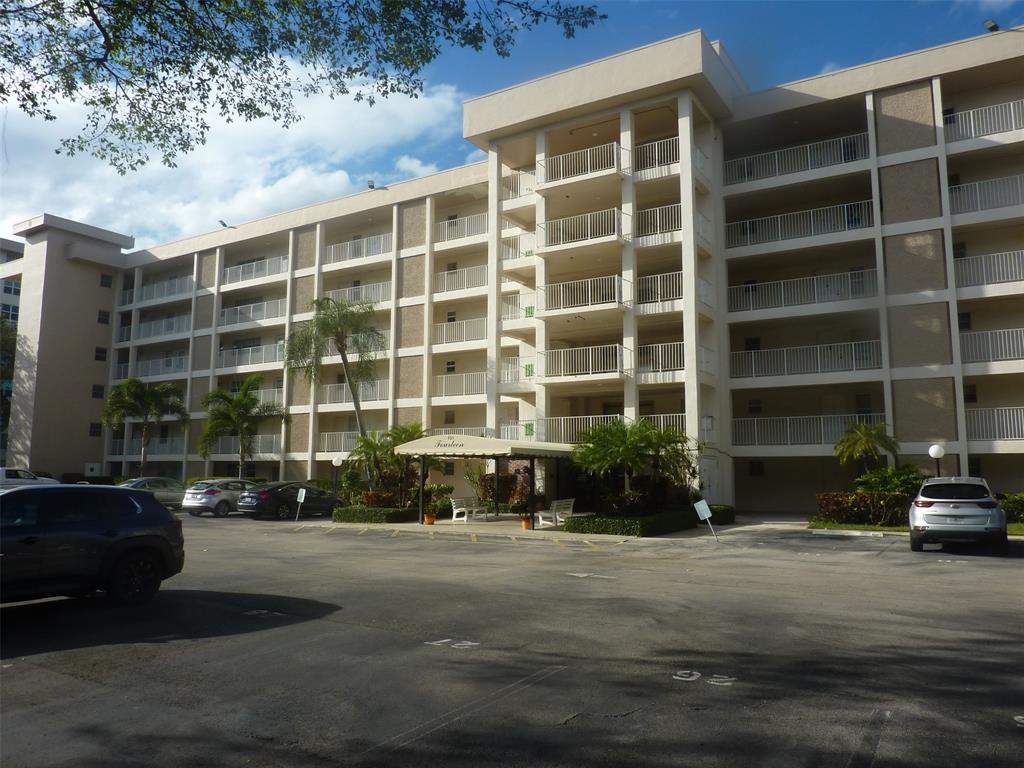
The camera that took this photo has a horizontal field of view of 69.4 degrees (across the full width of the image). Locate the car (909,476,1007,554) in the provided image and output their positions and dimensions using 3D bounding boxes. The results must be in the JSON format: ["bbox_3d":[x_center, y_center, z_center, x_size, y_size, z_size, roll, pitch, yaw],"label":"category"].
[{"bbox_3d":[10.477,3.031,17.383,1.880,1.640,4.450,-4,-8,31],"label":"car"}]

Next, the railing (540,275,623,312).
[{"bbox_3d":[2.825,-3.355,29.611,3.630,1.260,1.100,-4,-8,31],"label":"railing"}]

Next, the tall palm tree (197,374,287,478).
[{"bbox_3d":[-14.607,2.889,39.739,4.700,6.884,4.400,-4,-8,31],"label":"tall palm tree"}]

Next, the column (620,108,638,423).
[{"bbox_3d":[4.628,-3.411,28.813,0.440,15.030,0.420,-4,-8,31],"label":"column"}]

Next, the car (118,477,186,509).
[{"bbox_3d":[-16.320,5.027,33.743,1.830,1.470,4.700,-4,-8,31],"label":"car"}]

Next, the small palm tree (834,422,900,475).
[{"bbox_3d":[11.975,2.936,24.814,2.000,3.350,2.000,-3,-8,25],"label":"small palm tree"}]

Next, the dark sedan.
[{"bbox_3d":[-9.389,4.949,31.813,1.830,1.450,4.720,-4,-8,31],"label":"dark sedan"}]

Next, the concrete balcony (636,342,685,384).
[{"bbox_3d":[5.881,-0.698,28.266,1.900,1.460,1.000,-4,-8,31],"label":"concrete balcony"}]

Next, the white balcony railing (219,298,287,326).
[{"bbox_3d":[-15.874,-4.273,45.202,6.100,1.060,0.100,-4,-8,31],"label":"white balcony railing"}]

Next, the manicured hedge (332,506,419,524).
[{"bbox_3d":[-4.601,4.441,25.218,2.350,0.460,1.700,-4,-8,31],"label":"manicured hedge"}]

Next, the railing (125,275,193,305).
[{"bbox_3d":[-24.241,-6.329,50.578,7.900,1.060,0.100,-4,-8,31],"label":"railing"}]

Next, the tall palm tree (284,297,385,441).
[{"bbox_3d":[-7.102,0.817,29.311,3.890,8.590,3.890,2,-7,-14],"label":"tall palm tree"}]

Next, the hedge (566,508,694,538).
[{"bbox_3d":[3.482,4.105,21.929,2.700,0.480,3.950,-4,-8,31],"label":"hedge"}]

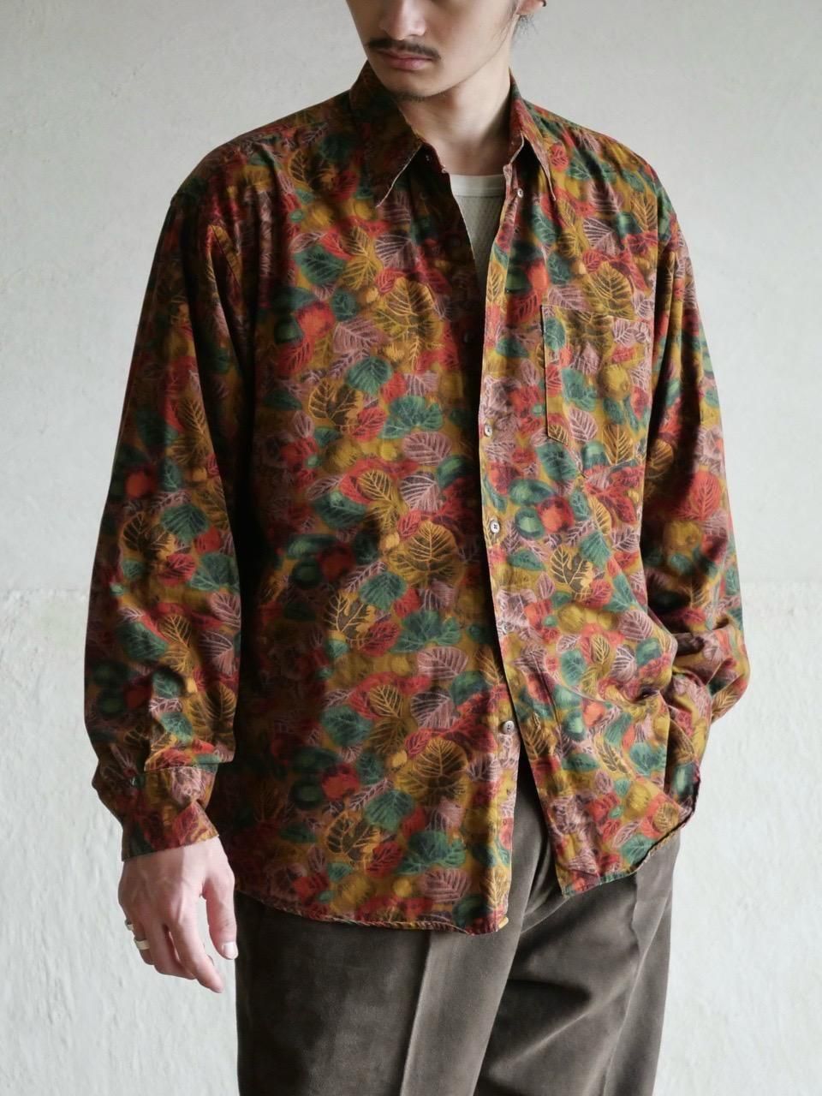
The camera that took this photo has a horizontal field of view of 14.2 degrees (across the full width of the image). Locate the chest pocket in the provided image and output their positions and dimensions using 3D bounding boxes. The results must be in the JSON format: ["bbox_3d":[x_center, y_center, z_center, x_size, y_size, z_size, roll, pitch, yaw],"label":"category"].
[{"bbox_3d":[0.166,-0.139,2.930,0.122,0.148,0.025,-5,-1,-38],"label":"chest pocket"}]

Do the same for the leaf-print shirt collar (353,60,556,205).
[{"bbox_3d":[0.038,-0.373,2.960,0.180,0.135,0.155,-1,3,-27],"label":"leaf-print shirt collar"}]

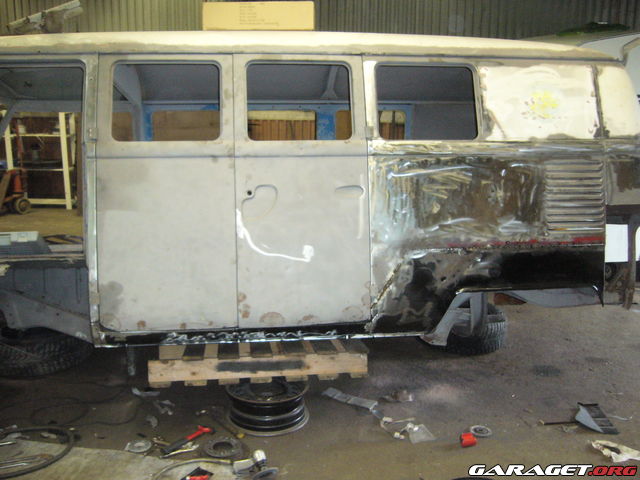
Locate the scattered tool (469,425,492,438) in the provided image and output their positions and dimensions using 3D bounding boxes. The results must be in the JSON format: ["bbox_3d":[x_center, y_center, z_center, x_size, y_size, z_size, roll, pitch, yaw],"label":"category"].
[{"bbox_3d":[0.738,0.876,2.957,0.096,0.015,0.096,0,8,0],"label":"scattered tool"}]

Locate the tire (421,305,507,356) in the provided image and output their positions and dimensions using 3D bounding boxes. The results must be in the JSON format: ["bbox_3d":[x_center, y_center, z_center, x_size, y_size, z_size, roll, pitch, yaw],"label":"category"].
[{"bbox_3d":[0.949,0.588,4.286,0.556,0.190,0.556,0,8,0],"label":"tire"}]

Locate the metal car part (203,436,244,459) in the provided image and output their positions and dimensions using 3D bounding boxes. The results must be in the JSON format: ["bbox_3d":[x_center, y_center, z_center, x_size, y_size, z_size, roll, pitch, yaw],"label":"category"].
[{"bbox_3d":[-0.424,0.894,2.797,0.170,0.025,0.170,0,8,0],"label":"metal car part"}]

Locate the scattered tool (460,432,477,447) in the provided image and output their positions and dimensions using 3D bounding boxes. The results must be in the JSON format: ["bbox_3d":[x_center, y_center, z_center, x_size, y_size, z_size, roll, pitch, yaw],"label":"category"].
[{"bbox_3d":[0.654,0.877,2.847,0.066,0.046,0.050,0,8,0],"label":"scattered tool"}]

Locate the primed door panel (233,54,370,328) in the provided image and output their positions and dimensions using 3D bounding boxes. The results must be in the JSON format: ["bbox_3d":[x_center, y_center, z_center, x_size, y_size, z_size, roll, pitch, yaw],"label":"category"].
[{"bbox_3d":[-0.070,-0.221,2.867,0.588,1.197,0.080,-1,-3,-6],"label":"primed door panel"}]

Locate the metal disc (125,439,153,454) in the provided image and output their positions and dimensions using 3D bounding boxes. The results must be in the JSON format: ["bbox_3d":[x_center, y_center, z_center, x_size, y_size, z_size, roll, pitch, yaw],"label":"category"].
[{"bbox_3d":[-0.794,0.906,2.841,0.110,0.009,0.108,1,12,0],"label":"metal disc"}]

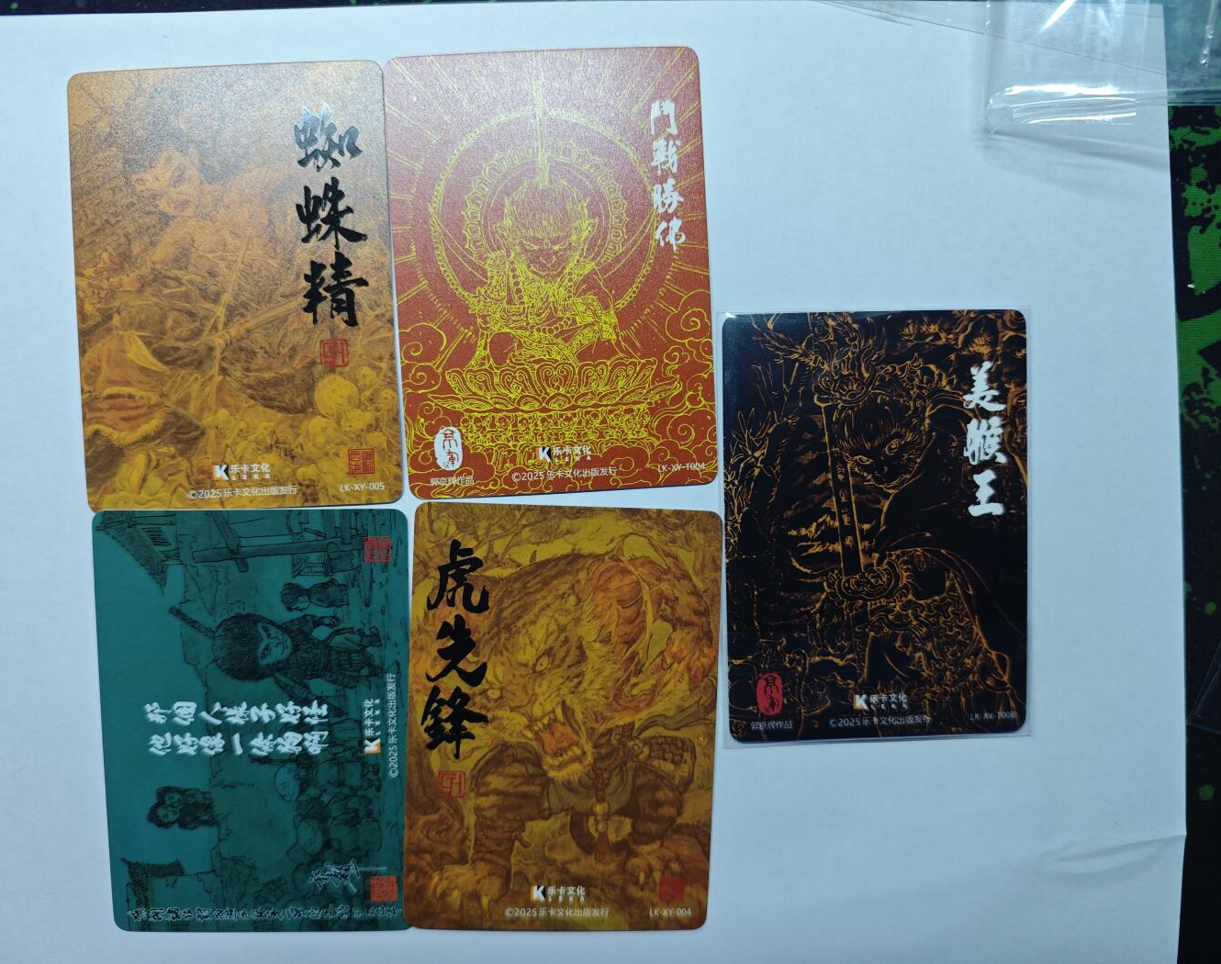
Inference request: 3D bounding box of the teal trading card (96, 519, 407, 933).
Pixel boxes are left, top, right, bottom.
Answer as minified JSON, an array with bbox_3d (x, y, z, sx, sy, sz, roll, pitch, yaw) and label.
[{"bbox_3d":[-0.072,0.050,0.176,0.063,0.001,0.088,-1,93,-1],"label":"teal trading card"}]

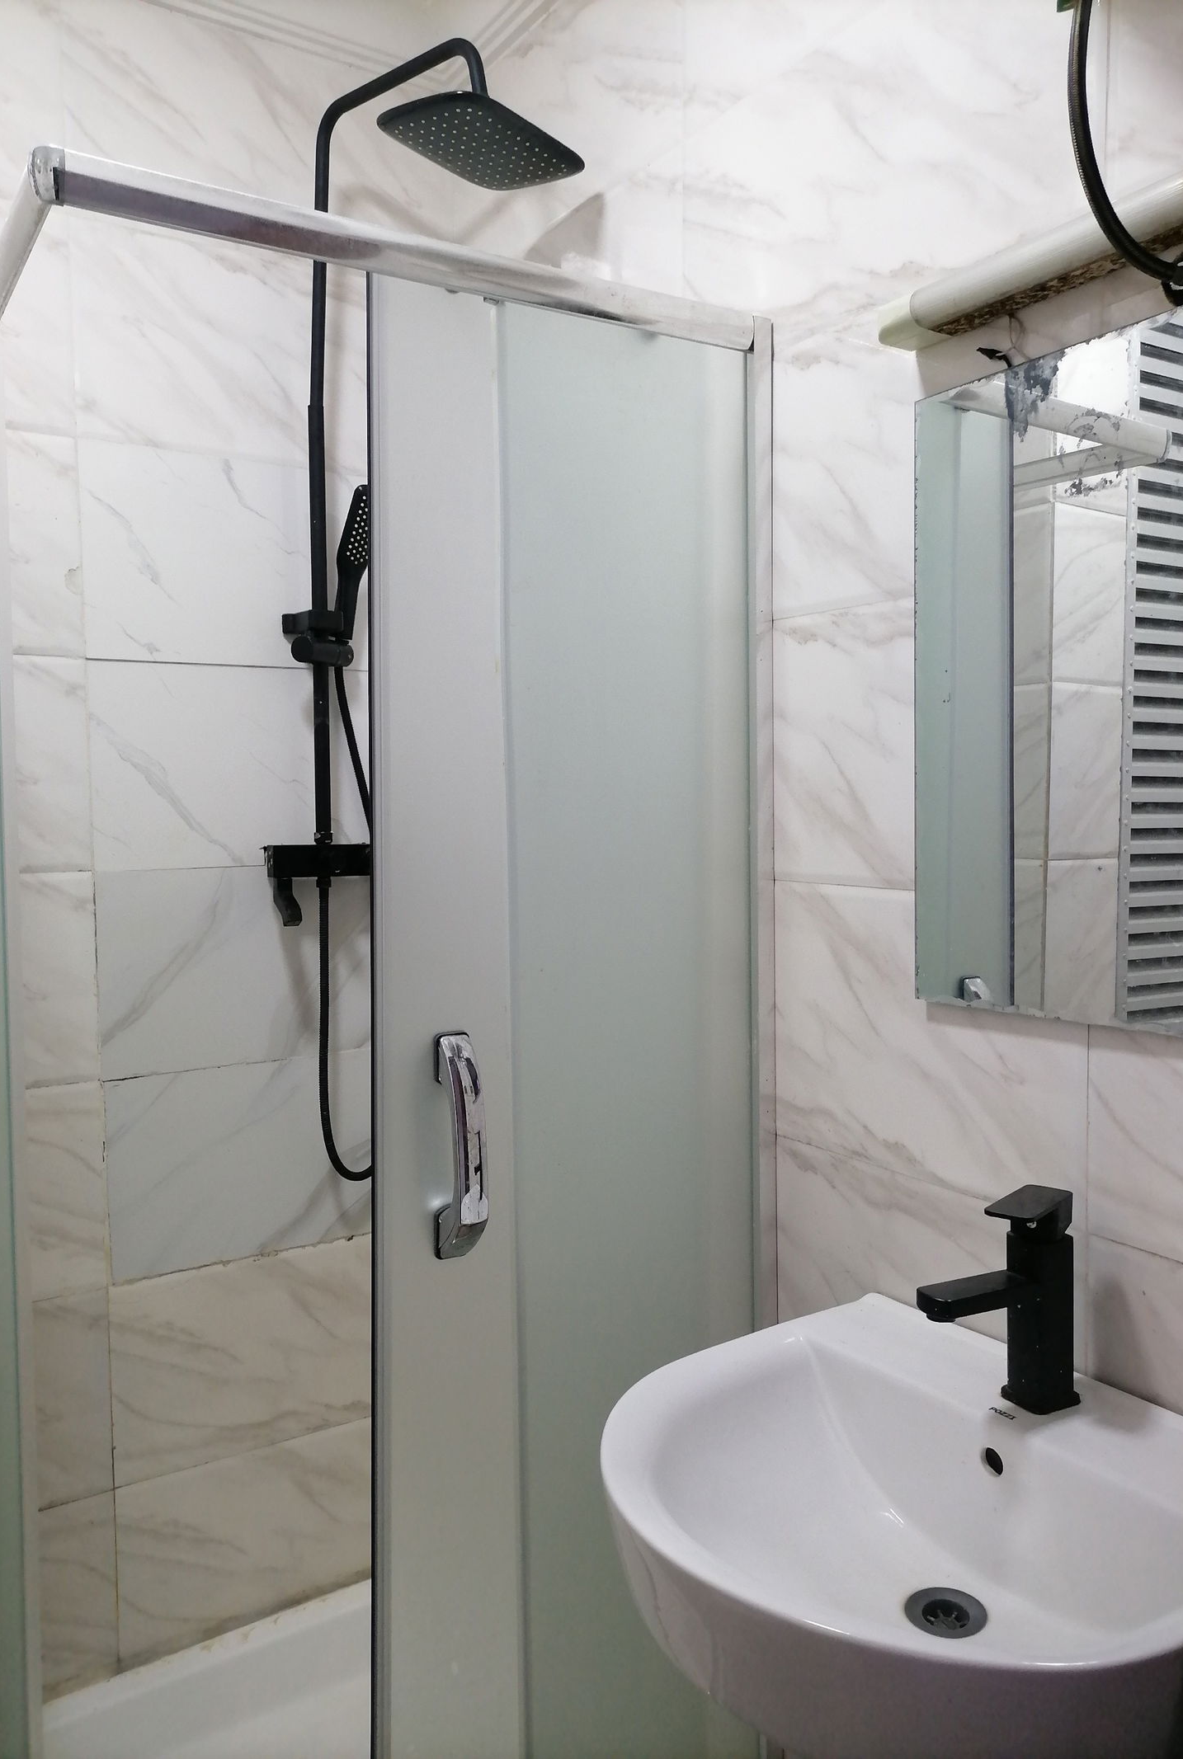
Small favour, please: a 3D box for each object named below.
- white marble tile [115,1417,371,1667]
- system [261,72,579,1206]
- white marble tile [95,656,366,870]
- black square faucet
[{"bbox_3d":[-0.442,1.015,2.096,0.600,0.290,0.012,-3,5,-32],"label":"white marble tile"},{"bbox_3d":[-0.250,-0.336,1.896,0.355,1.610,0.455,-3,4,-33],"label":"system"},{"bbox_3d":[-0.453,-0.173,2.013,0.600,0.300,0.012,-3,5,-32],"label":"white marble tile"},{"bbox_3d":[0.351,0.365,1.139,0.150,0.187,0.050,-3,5,-27],"label":"black square faucet"}]

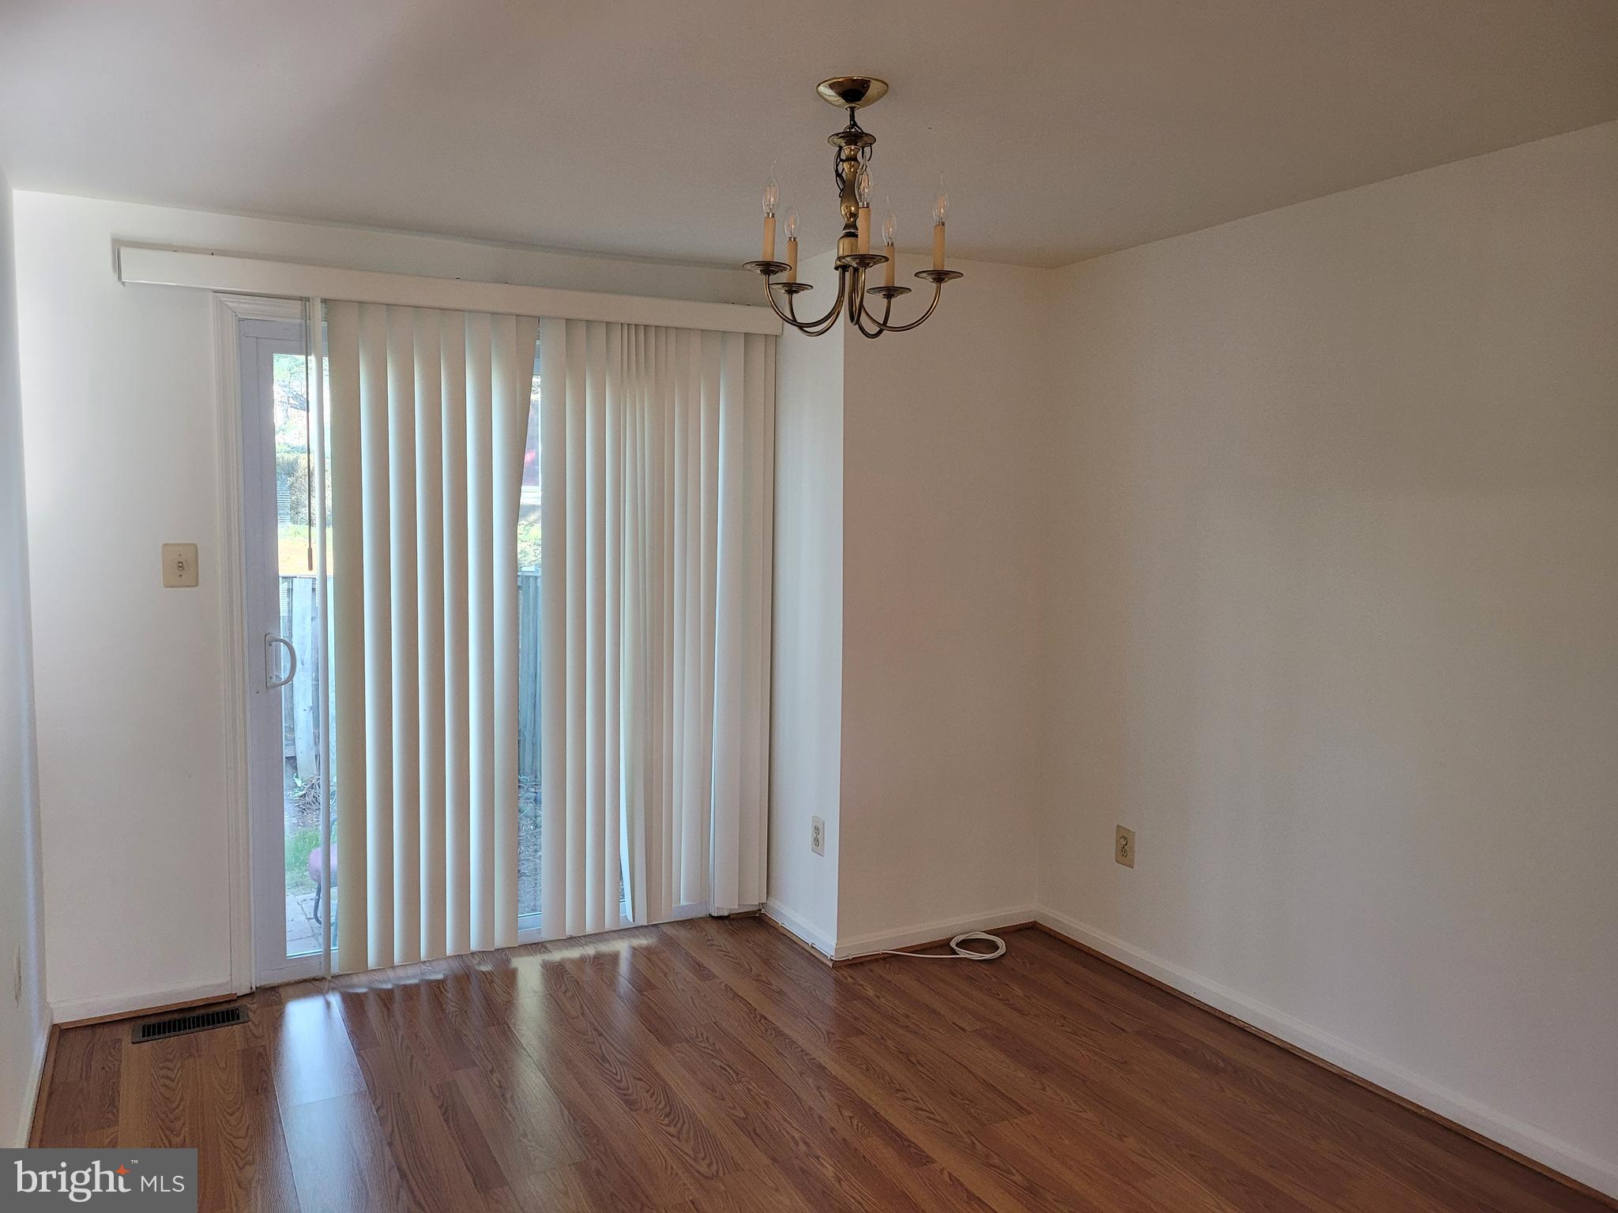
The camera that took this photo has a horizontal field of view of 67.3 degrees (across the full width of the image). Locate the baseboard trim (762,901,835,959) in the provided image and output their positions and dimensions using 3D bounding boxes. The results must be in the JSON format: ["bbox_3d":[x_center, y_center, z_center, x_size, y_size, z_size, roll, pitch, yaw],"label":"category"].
[{"bbox_3d":[-0.046,1.113,4.197,0.029,0.076,0.577,-2,5,-28],"label":"baseboard trim"}]

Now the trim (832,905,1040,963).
[{"bbox_3d":[0.456,1.120,4.154,0.856,0.078,0.029,-2,5,-28],"label":"trim"}]

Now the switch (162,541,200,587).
[{"bbox_3d":[-1.812,-0.118,3.505,0.086,0.124,0.016,-2,5,-28],"label":"switch"}]

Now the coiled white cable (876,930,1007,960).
[{"bbox_3d":[0.478,1.150,4.089,0.432,0.029,0.204,-2,5,-28],"label":"coiled white cable"}]

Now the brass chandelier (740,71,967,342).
[{"bbox_3d":[0.084,-0.790,2.419,0.437,0.471,0.437,1,5,0],"label":"brass chandelier"}]

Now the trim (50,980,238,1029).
[{"bbox_3d":[-1.935,1.151,3.544,0.478,0.074,0.029,-2,5,-28],"label":"trim"}]

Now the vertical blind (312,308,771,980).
[{"bbox_3d":[-0.791,0.087,3.989,1.455,2.057,0.090,-2,5,-28],"label":"vertical blind"}]

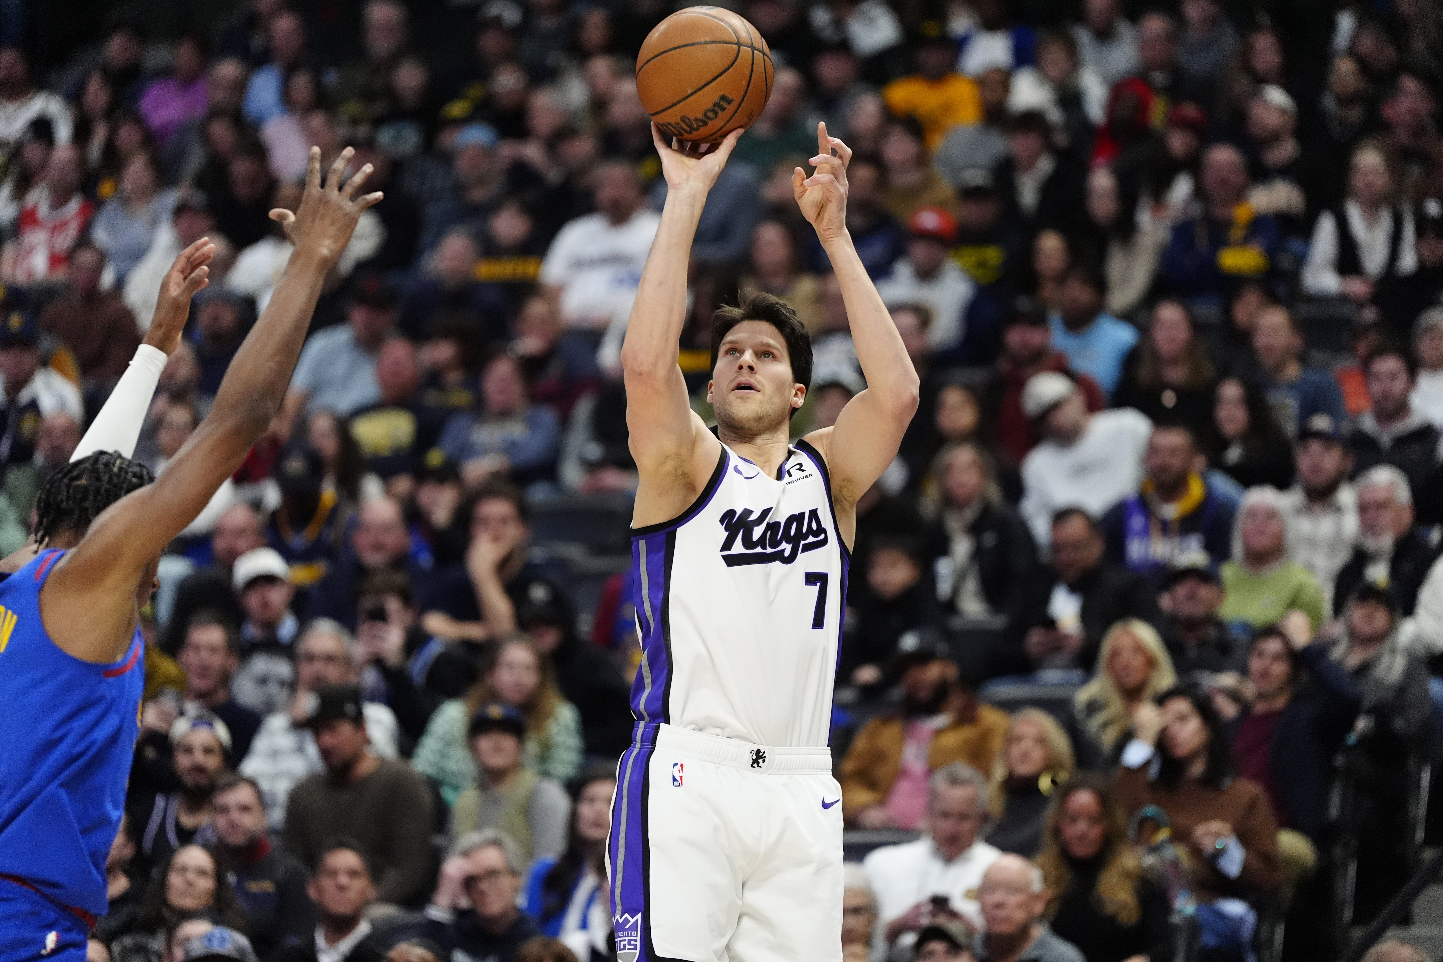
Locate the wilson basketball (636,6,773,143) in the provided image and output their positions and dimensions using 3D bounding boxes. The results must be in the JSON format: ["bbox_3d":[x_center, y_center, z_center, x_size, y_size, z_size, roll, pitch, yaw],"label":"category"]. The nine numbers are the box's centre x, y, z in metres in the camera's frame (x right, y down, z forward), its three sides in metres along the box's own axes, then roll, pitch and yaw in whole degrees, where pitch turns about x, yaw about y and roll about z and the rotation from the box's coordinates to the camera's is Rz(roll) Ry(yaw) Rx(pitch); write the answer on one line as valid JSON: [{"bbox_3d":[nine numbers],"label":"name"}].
[{"bbox_3d":[-0.029,-0.711,13.170,0.240,0.240,0.240,0,-3,0],"label":"wilson basketball"}]

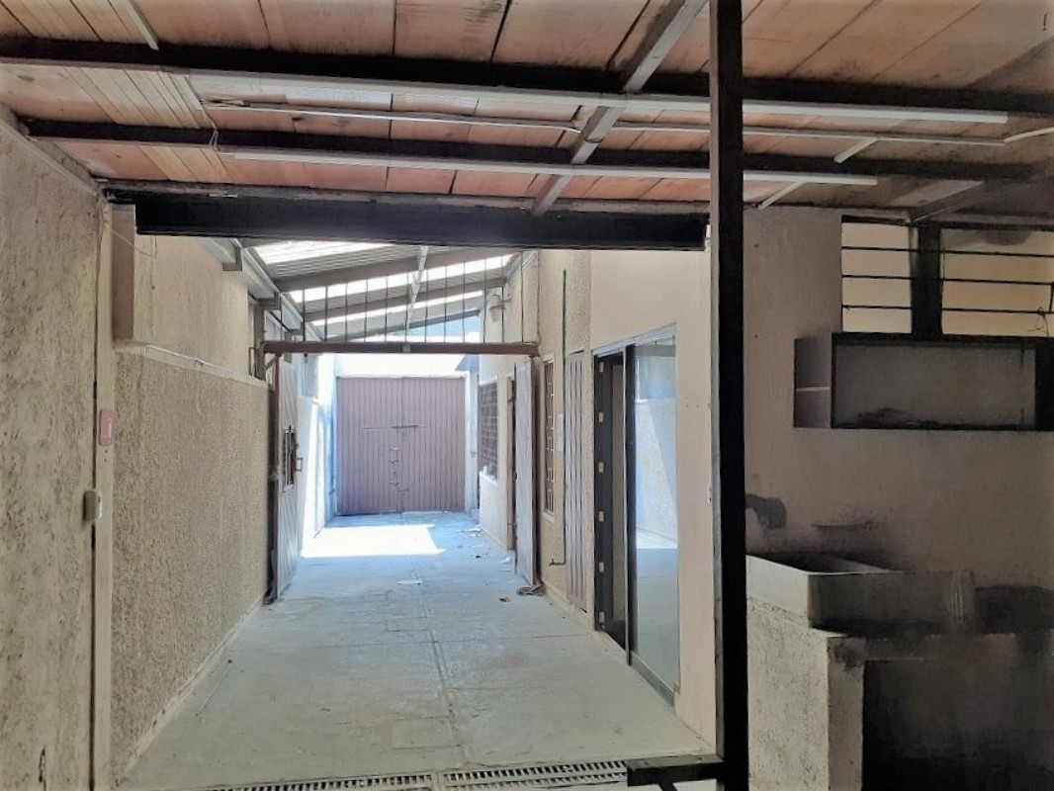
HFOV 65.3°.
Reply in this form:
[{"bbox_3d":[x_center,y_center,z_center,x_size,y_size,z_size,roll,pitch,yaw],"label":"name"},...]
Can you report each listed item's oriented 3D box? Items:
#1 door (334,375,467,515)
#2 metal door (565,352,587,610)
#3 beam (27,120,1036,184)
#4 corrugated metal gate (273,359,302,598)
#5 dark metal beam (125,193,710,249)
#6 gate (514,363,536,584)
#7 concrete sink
[{"bbox_3d":[-2.365,0.933,15.647,2.400,2.530,0.100,0,-3,-9],"label":"door"},{"bbox_3d":[0.404,0.710,6.912,0.060,2.090,0.760,0,-3,-9],"label":"metal door"},{"bbox_3d":[0.198,-0.926,3.182,3.920,0.075,0.060,0,-3,-9],"label":"beam"},{"bbox_3d":[-2.346,0.761,8.109,0.060,2.150,1.240,0,-3,-8],"label":"corrugated metal gate"},{"bbox_3d":[-0.431,-0.789,3.837,2.620,0.180,0.130,0,-3,-9],"label":"dark metal beam"},{"bbox_3d":[-0.029,0.760,8.413,0.060,2.150,0.822,0,-3,-12],"label":"gate"},{"bbox_3d":[1.459,0.854,3.703,0.720,0.220,0.570,0,-3,-9],"label":"concrete sink"}]

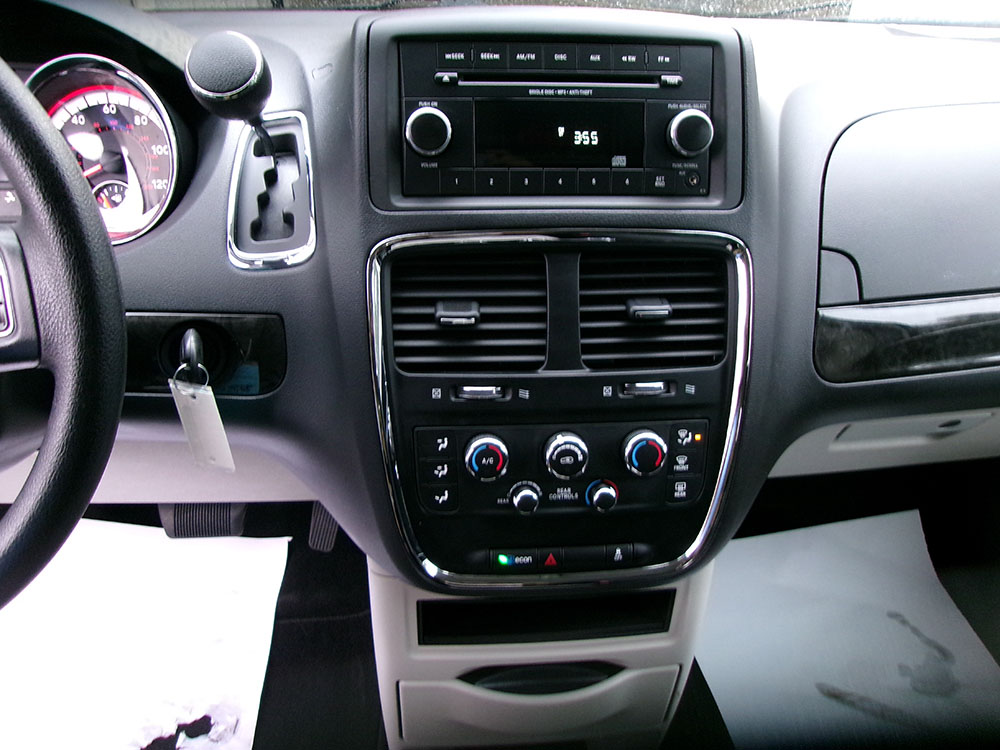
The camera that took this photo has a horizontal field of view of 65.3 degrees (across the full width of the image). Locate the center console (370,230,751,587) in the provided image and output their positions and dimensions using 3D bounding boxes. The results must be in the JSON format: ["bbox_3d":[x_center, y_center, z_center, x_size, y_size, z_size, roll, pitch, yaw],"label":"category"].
[{"bbox_3d":[0.040,0.024,0.497,0.238,0.227,0.027,-2,7,-7],"label":"center console"}]

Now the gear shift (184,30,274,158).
[{"bbox_3d":[-0.138,-0.143,0.432,0.047,0.050,0.118,0,-5,-3],"label":"gear shift"}]

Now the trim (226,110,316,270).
[{"bbox_3d":[-0.145,-0.117,0.498,0.053,0.098,0.018,0,1,-2],"label":"trim"}]

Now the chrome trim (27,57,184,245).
[{"bbox_3d":[-0.280,-0.152,0.534,0.125,0.125,0.020,3,9,2],"label":"chrome trim"}]

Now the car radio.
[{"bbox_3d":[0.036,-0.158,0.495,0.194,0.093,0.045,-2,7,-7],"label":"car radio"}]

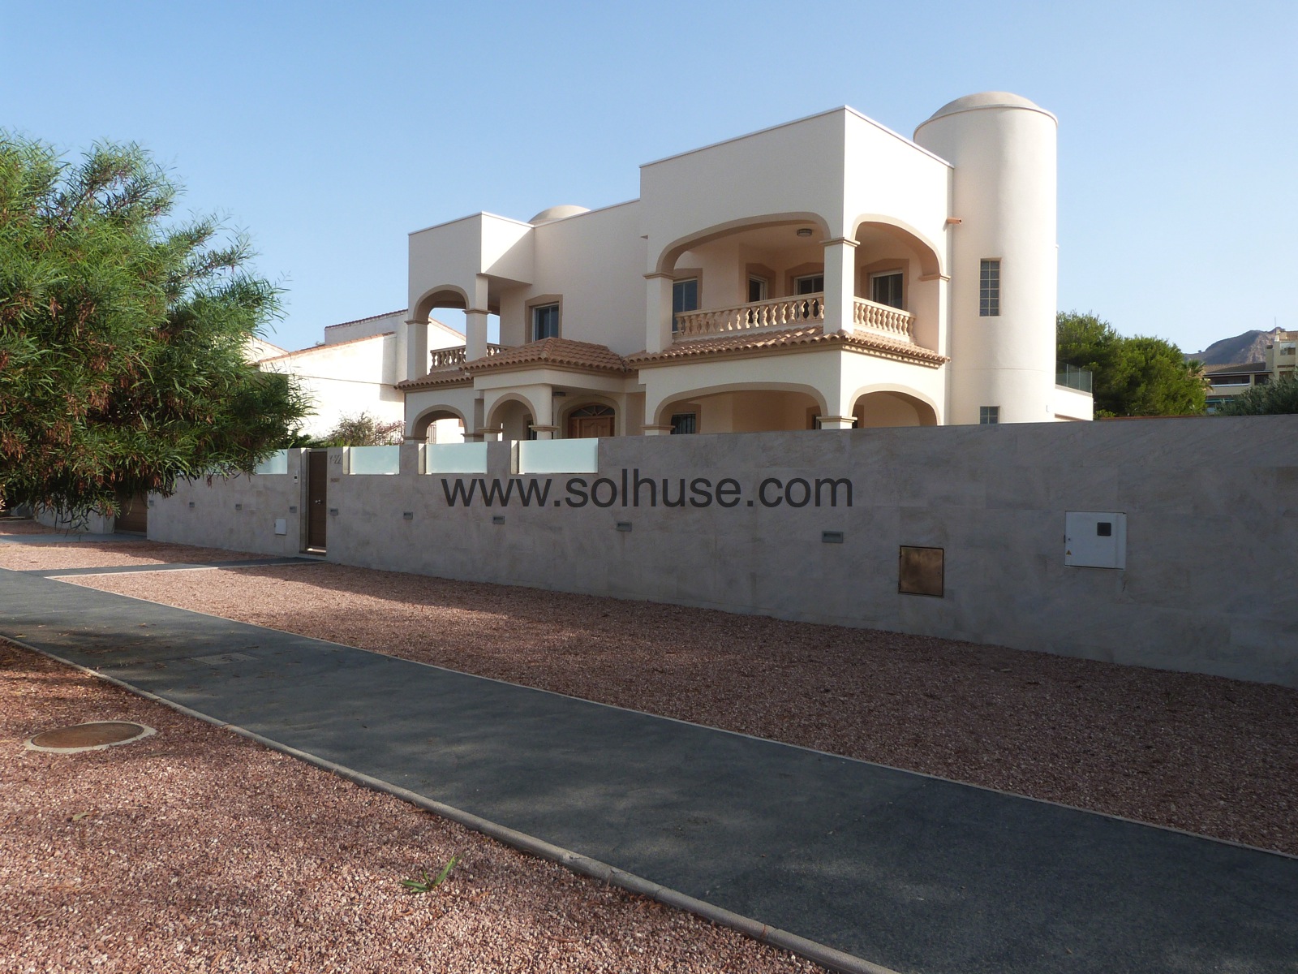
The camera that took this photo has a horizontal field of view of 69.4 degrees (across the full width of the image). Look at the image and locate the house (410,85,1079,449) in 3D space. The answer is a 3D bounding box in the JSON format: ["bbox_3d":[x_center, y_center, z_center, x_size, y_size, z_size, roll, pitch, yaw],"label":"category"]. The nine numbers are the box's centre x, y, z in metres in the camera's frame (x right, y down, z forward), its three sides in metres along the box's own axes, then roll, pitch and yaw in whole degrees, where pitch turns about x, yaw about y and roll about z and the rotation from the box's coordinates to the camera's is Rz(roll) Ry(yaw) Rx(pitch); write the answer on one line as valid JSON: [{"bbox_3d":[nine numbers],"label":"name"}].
[{"bbox_3d":[3.020,-3.937,25.732,15.700,9.700,13.300,1,1,42],"label":"house"}]

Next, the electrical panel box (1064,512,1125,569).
[{"bbox_3d":[4.173,0.496,8.726,0.536,0.521,0.160,1,1,44],"label":"electrical panel box"}]

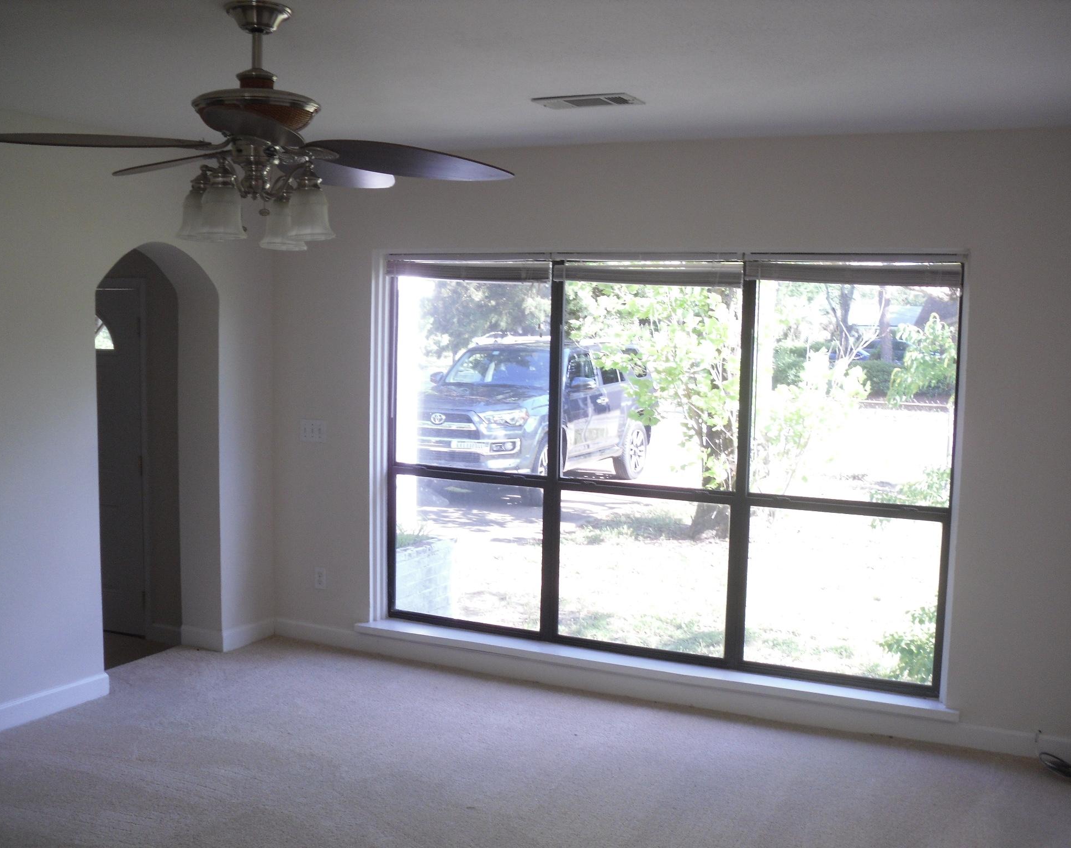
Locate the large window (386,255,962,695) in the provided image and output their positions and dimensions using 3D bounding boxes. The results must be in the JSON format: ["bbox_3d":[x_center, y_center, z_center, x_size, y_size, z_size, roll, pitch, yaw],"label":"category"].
[{"bbox_3d":[0.463,0.146,5.138,2.660,1.790,0.100,4,6,25],"label":"large window"}]

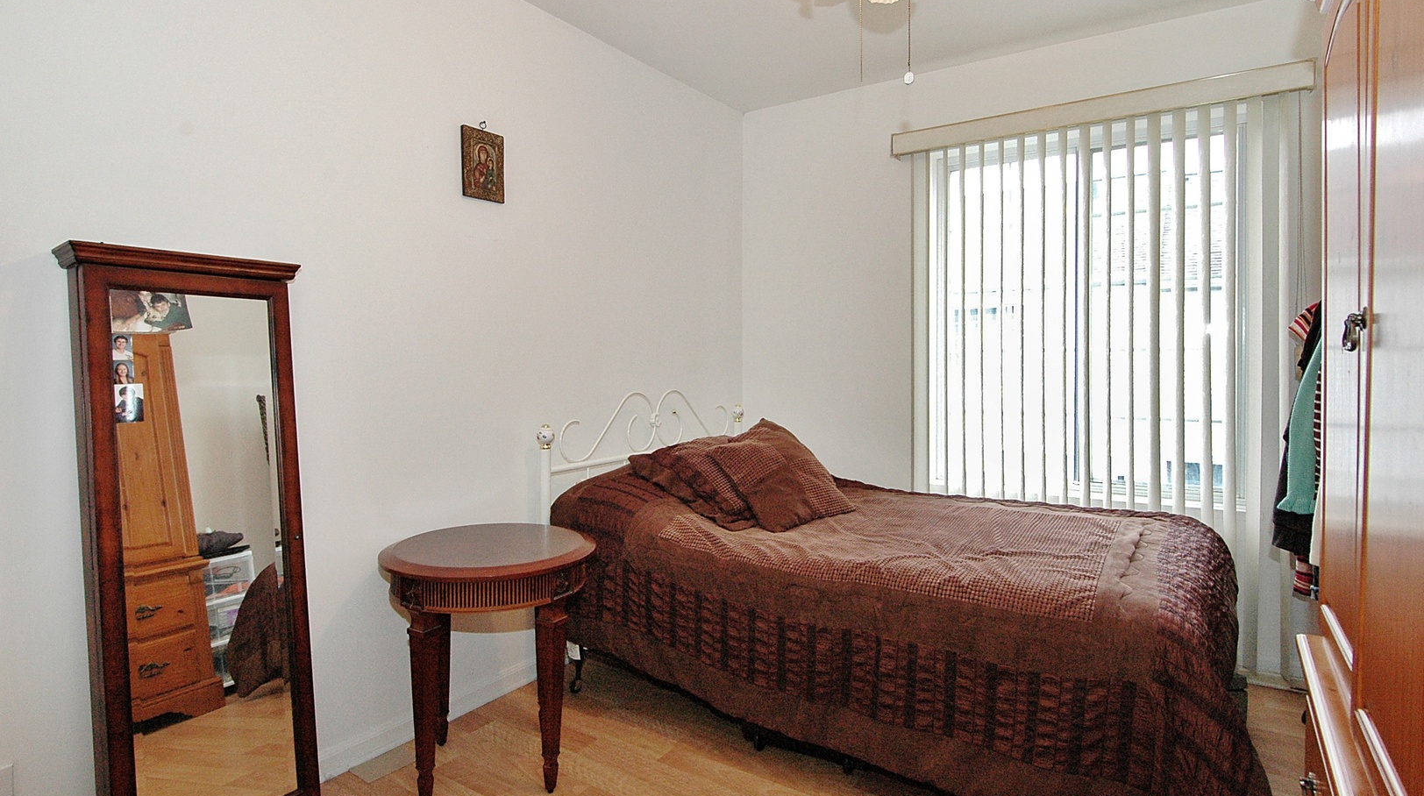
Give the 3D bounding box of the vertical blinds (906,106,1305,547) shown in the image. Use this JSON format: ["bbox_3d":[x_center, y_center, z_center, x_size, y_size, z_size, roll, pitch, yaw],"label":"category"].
[{"bbox_3d":[1.469,-0.065,2.863,1.370,2.060,0.100,2,4,35],"label":"vertical blinds"}]

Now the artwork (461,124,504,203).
[{"bbox_3d":[-0.779,-0.791,2.426,0.022,0.234,0.168,2,4,35],"label":"artwork"}]

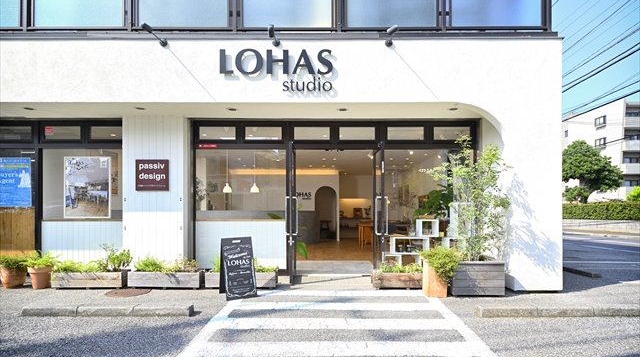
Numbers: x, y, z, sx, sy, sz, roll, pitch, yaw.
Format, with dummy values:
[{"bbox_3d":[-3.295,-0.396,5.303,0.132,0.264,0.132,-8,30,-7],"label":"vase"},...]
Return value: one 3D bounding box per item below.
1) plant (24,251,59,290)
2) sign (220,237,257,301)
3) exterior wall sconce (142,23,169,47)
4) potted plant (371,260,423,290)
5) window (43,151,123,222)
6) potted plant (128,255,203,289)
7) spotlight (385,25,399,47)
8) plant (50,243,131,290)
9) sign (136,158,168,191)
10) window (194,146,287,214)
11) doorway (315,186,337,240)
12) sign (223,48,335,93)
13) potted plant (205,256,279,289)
[{"bbox_3d":[-4.020,1.300,4.880,0.430,0.520,0.430,0,0,0],"label":"plant"},{"bbox_3d":[-1.090,1.170,4.500,0.385,0.770,0.350,0,0,-26],"label":"sign"},{"bbox_3d":[-2.180,-1.885,4.450,0.130,0.140,0.500,0,0,0],"label":"exterior wall sconce"},{"bbox_3d":[1.250,1.365,4.880,0.980,0.400,0.280,0,0,0],"label":"potted plant"},{"bbox_3d":[-3.970,0.100,5.700,1.420,1.180,0.100,0,0,0],"label":"window"},{"bbox_3d":[-2.215,1.345,4.910,1.030,0.460,0.320,0,0,0],"label":"potted plant"},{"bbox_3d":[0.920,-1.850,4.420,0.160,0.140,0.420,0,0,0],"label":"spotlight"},{"bbox_3d":[-3.280,1.260,4.920,1.080,0.620,0.320,0,0,0],"label":"plant"},{"bbox_3d":[-2.755,-0.050,5.560,0.540,0.515,0.030,0,0,0],"label":"sign"},{"bbox_3d":[-1.335,0.090,5.700,1.520,1.180,0.100,0,0,0],"label":"window"},{"bbox_3d":[0.190,1.110,10.600,0.700,1.760,0.180,0,0,0],"label":"doorway"},{"bbox_3d":[-0.587,-1.463,4.600,1.540,0.580,0.060,0,0,0],"label":"sign"},{"bbox_3d":[-1.117,1.345,4.910,1.030,0.460,0.320,0,0,0],"label":"potted plant"}]

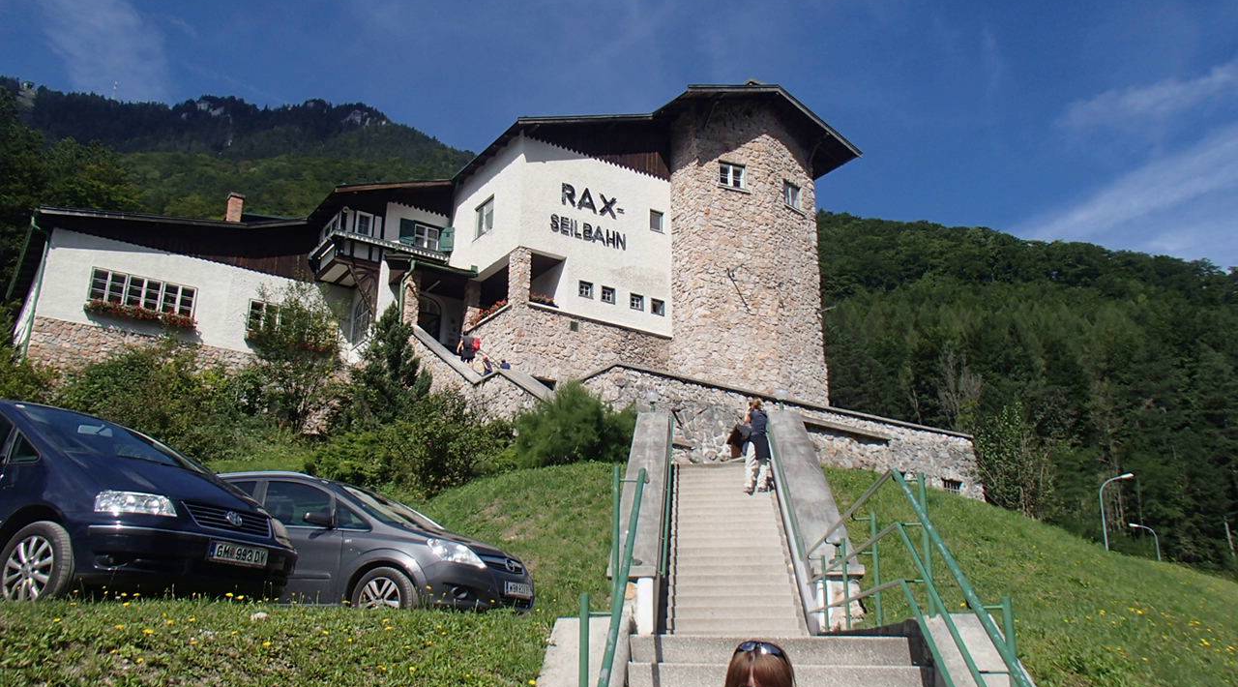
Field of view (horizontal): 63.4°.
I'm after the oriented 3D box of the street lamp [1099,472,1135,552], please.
[{"bbox_3d":[22.667,9.764,44.688,1.580,8.000,0.280,-2,-18,10],"label":"street lamp"}]

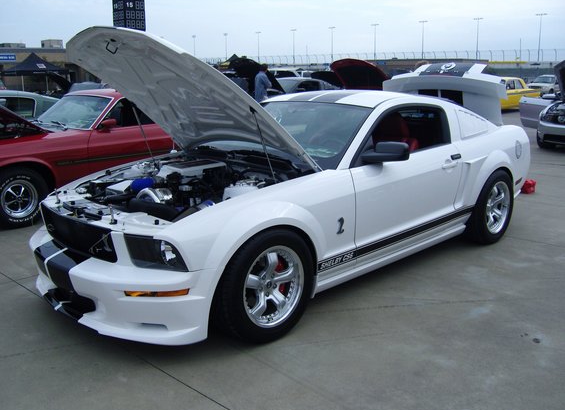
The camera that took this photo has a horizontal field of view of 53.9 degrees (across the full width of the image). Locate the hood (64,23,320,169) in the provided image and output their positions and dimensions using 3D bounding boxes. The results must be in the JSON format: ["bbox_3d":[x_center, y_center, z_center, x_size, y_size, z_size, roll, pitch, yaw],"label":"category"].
[{"bbox_3d":[-0.656,-0.685,3.532,1.500,0.210,1.400,14,-19,45],"label":"hood"}]

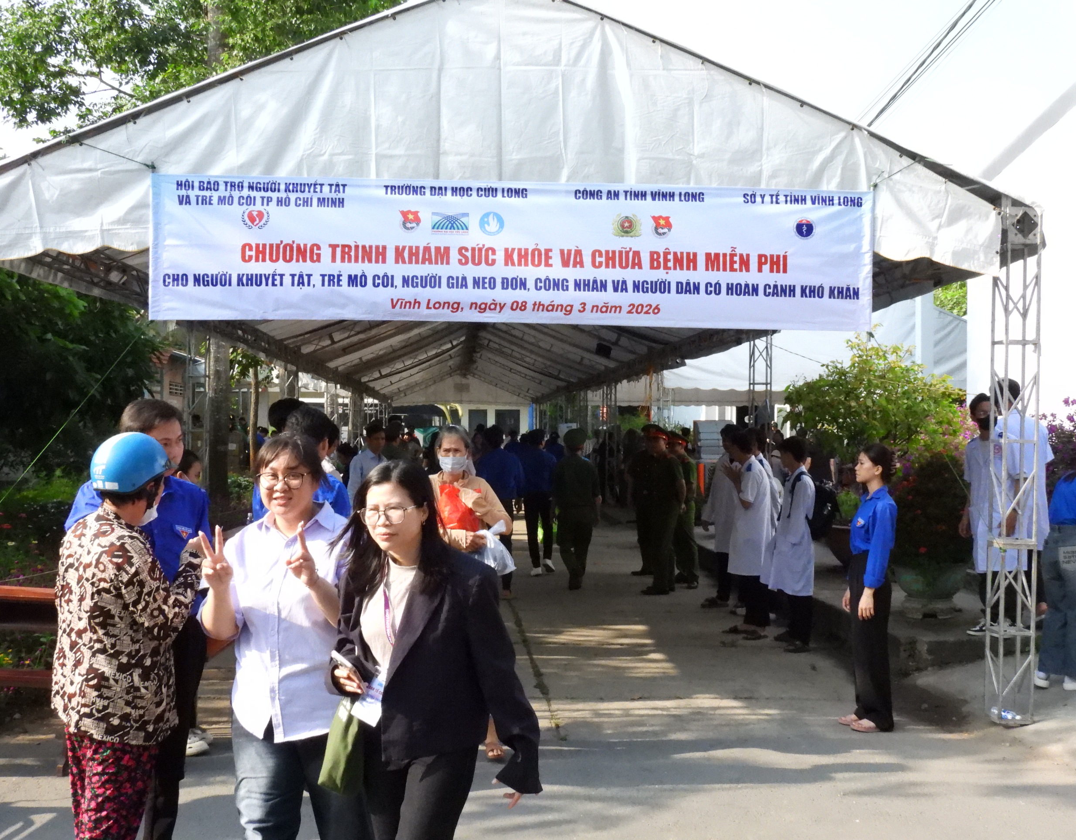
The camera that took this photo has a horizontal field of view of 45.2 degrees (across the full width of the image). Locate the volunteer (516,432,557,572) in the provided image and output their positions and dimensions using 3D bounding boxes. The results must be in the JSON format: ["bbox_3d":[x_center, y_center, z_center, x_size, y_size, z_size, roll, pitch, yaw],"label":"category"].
[{"bbox_3d":[0.005,0.919,14.700,0.480,1.630,0.400,1,0,-3],"label":"volunteer"}]

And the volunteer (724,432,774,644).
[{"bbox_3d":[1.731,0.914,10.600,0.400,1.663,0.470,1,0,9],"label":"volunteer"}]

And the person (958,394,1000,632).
[{"bbox_3d":[3.233,0.673,9.350,0.480,1.732,0.320,1,0,23],"label":"person"}]

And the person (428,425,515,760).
[{"bbox_3d":[-0.385,0.814,6.300,0.500,1.580,0.400,1,0,-2],"label":"person"}]

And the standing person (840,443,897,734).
[{"bbox_3d":[1.881,0.939,7.350,0.330,1.615,0.420,1,0,-2],"label":"standing person"}]

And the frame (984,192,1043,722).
[{"bbox_3d":[2.743,0.239,7.450,0.230,2.992,0.230,1,0,-4],"label":"frame"}]

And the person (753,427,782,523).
[{"bbox_3d":[2.006,0.910,11.750,0.360,1.684,0.460,1,0,7],"label":"person"}]

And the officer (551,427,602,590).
[{"bbox_3d":[0.408,0.907,13.550,0.530,1.658,0.380,1,0,0],"label":"officer"}]

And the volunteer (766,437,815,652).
[{"bbox_3d":[1.947,0.935,9.950,0.370,1.621,0.460,1,0,6],"label":"volunteer"}]

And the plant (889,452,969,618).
[{"bbox_3d":[3.138,0.903,10.350,0.700,1.295,0.700,1,0,-3],"label":"plant"}]

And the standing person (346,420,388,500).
[{"bbox_3d":[-1.288,0.853,9.900,0.470,1.700,0.320,1,0,-30],"label":"standing person"}]

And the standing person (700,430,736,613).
[{"bbox_3d":[1.712,0.899,12.200,0.380,1.674,0.460,1,0,-12],"label":"standing person"}]

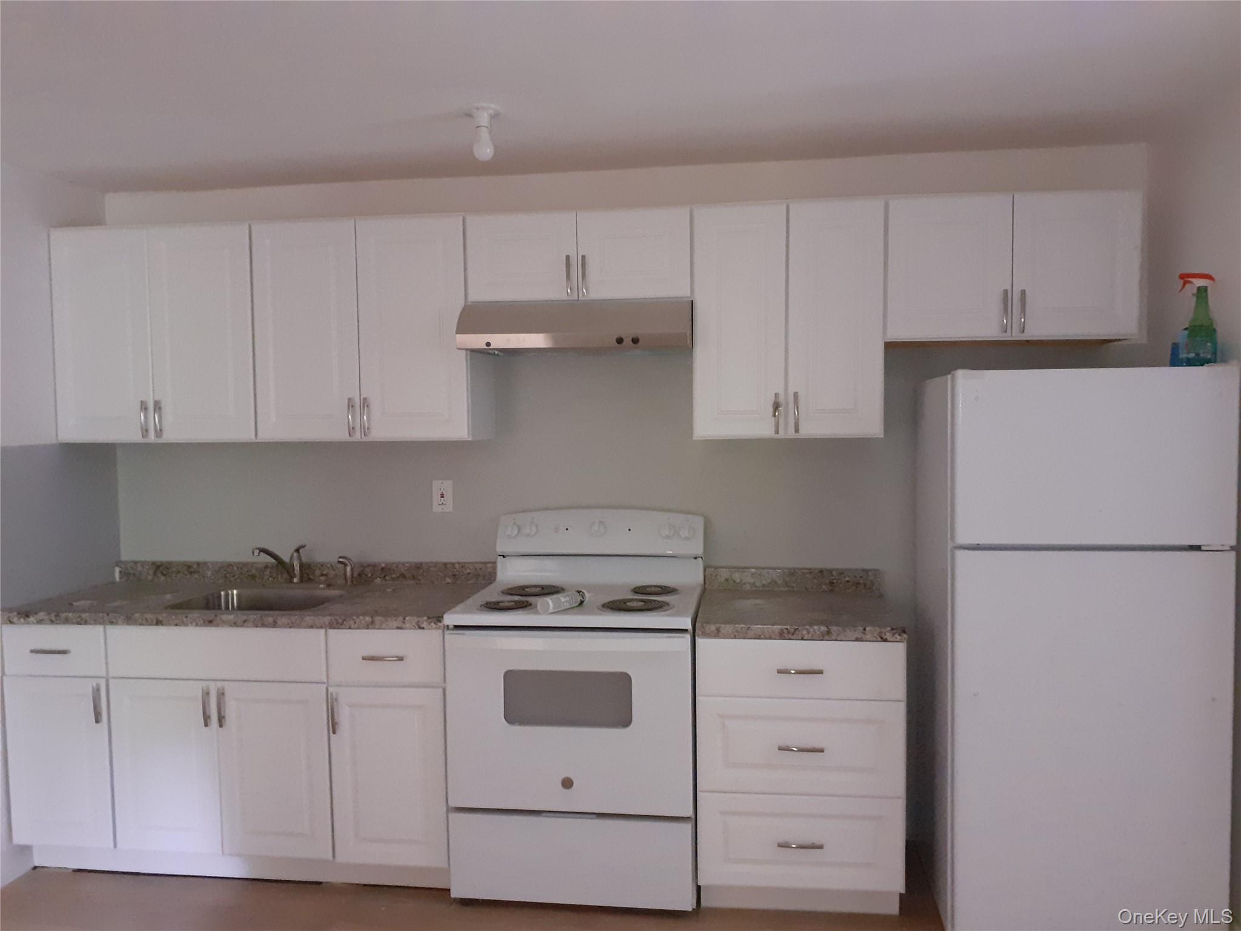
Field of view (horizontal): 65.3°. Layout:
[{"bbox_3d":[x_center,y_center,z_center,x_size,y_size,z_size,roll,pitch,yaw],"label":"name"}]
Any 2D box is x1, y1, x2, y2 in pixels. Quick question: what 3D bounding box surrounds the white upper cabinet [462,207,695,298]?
[{"bbox_3d":[-0.121,-0.701,3.352,0.755,0.291,0.335,0,3,8],"label":"white upper cabinet"}]

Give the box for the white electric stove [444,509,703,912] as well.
[{"bbox_3d":[-0.120,0.769,3.243,0.763,1.195,0.680,0,3,8],"label":"white electric stove"}]

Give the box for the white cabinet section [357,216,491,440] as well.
[{"bbox_3d":[-0.693,-0.473,3.474,0.386,0.759,0.332,0,3,8],"label":"white cabinet section"}]

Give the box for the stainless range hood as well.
[{"bbox_3d":[-0.124,-0.465,3.296,0.759,0.170,0.470,0,3,8],"label":"stainless range hood"}]

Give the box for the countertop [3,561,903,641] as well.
[{"bbox_3d":[-0.573,0.444,3.315,2.921,0.114,0.645,0,3,8],"label":"countertop"}]

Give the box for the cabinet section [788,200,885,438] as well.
[{"bbox_3d":[0.717,-0.477,3.285,0.308,0.759,0.332,0,3,8],"label":"cabinet section"}]

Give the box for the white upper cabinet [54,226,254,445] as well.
[{"bbox_3d":[-1.628,-0.465,3.567,0.758,0.753,0.335,0,3,8],"label":"white upper cabinet"}]

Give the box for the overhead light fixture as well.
[{"bbox_3d":[-0.397,-0.953,2.798,0.108,0.148,0.108,0,3,8],"label":"overhead light fixture"}]

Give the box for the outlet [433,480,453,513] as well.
[{"bbox_3d":[-0.666,0.115,3.632,0.071,0.116,0.010,0,3,8],"label":"outlet"}]

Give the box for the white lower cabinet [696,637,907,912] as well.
[{"bbox_3d":[0.577,0.929,3.188,0.607,0.867,0.640,0,3,8],"label":"white lower cabinet"}]

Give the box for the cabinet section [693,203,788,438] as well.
[{"bbox_3d":[0.411,-0.476,3.326,0.308,0.759,0.332,0,3,8],"label":"cabinet section"}]

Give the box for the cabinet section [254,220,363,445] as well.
[{"bbox_3d":[-1.075,-0.472,3.525,0.386,0.759,0.332,0,3,8],"label":"cabinet section"}]

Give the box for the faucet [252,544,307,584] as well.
[{"bbox_3d":[-1.265,0.378,3.593,0.050,0.150,0.235,1,3,30],"label":"faucet"}]

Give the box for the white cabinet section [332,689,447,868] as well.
[{"bbox_3d":[-0.700,0.975,3.399,0.387,0.578,0.637,0,3,8],"label":"white cabinet section"}]

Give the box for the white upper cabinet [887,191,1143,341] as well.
[{"bbox_3d":[1.236,-0.626,3.173,0.762,0.450,0.335,0,3,8],"label":"white upper cabinet"}]

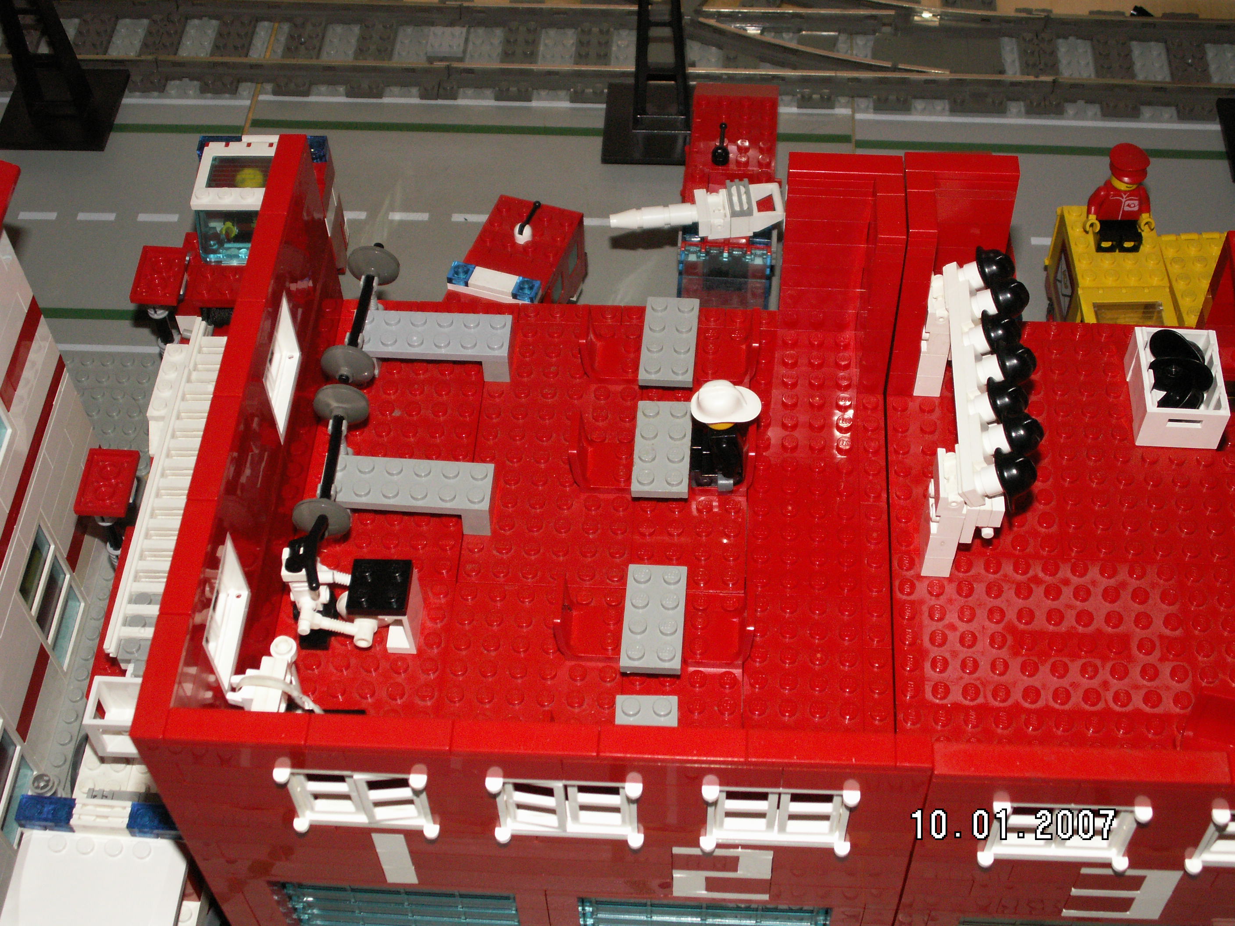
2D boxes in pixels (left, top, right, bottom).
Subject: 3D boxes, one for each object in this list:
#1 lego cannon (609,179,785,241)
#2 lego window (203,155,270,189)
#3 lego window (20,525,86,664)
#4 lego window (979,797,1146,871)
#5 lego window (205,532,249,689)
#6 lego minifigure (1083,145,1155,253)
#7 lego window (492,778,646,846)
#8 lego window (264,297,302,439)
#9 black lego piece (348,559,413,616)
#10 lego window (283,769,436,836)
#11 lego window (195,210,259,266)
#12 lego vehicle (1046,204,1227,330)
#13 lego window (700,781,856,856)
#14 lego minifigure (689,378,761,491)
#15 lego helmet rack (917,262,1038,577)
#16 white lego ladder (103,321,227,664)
[{"bbox_3d":[0.028,-0.088,0.599,0.060,0.014,0.016,-5,53,-2],"label":"lego cannon"},{"bbox_3d":[-0.133,-0.103,0.612,0.024,0.003,0.016,2,53,3],"label":"lego window"},{"bbox_3d":[-0.184,0.043,0.549,0.008,0.054,0.029,2,53,4],"label":"lego window"},{"bbox_3d":[0.099,0.080,0.383,0.035,0.030,0.011,2,53,4],"label":"lego window"},{"bbox_3d":[-0.100,0.038,0.422,0.009,0.029,0.032,2,53,4],"label":"lego window"},{"bbox_3d":[0.174,-0.089,0.586,0.025,0.043,0.013,-3,53,5],"label":"lego minifigure"},{"bbox_3d":[-0.011,0.076,0.387,0.034,0.029,0.011,2,53,3],"label":"lego window"},{"bbox_3d":[-0.096,-0.025,0.469,0.009,0.029,0.032,2,53,4],"label":"lego window"},{"bbox_3d":[-0.062,0.032,0.450,0.016,0.005,0.016,2,53,3],"label":"black lego piece"},{"bbox_3d":[-0.059,0.075,0.390,0.034,0.029,0.011,2,53,3],"label":"lego window"},{"bbox_3d":[-0.125,-0.082,0.604,0.047,0.019,0.016,2,53,4],"label":"lego window"},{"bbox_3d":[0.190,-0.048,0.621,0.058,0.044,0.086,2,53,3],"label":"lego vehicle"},{"bbox_3d":[0.036,0.078,0.384,0.034,0.029,0.011,2,53,3],"label":"lego window"},{"bbox_3d":[0.030,-0.010,0.478,0.020,0.034,0.023,2,53,3],"label":"lego minifigure"},{"bbox_3d":[0.100,-0.016,0.477,0.029,0.050,0.089,2,53,3],"label":"lego helmet rack"},{"bbox_3d":[-0.136,0.006,0.557,0.028,0.009,0.136,2,53,3],"label":"white lego ladder"}]

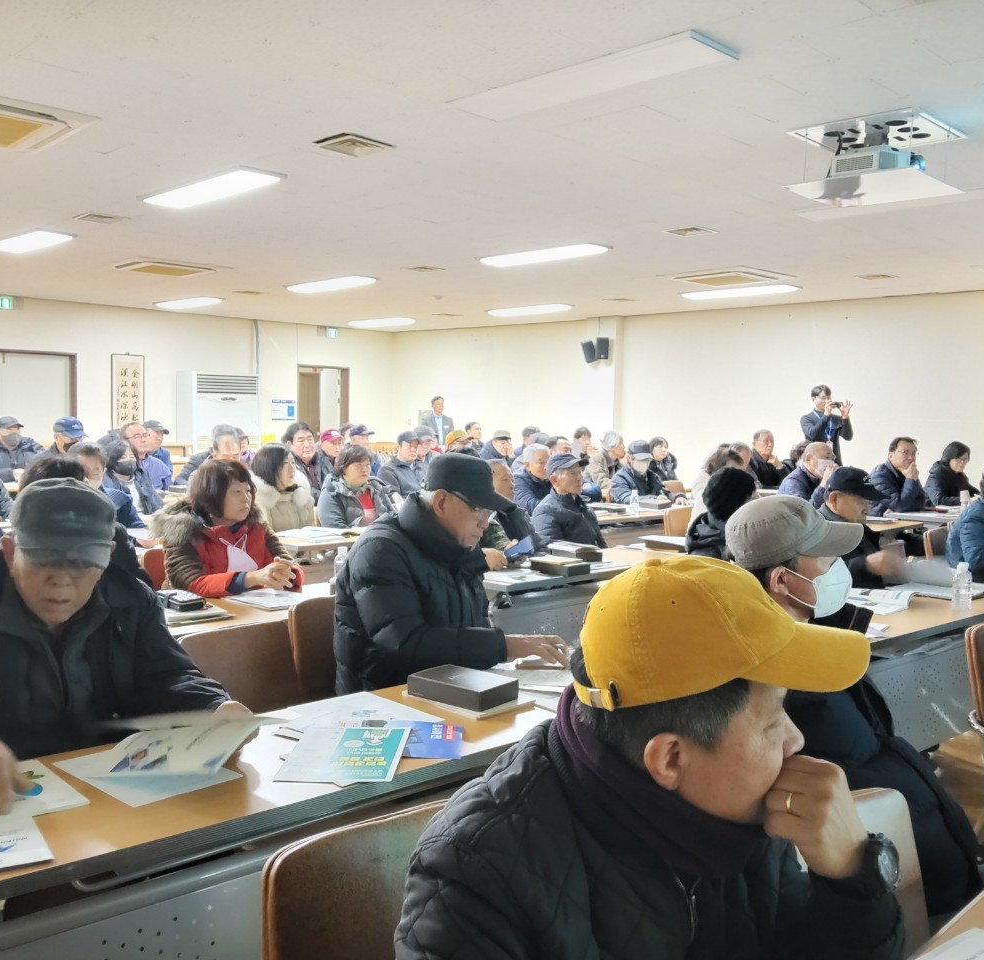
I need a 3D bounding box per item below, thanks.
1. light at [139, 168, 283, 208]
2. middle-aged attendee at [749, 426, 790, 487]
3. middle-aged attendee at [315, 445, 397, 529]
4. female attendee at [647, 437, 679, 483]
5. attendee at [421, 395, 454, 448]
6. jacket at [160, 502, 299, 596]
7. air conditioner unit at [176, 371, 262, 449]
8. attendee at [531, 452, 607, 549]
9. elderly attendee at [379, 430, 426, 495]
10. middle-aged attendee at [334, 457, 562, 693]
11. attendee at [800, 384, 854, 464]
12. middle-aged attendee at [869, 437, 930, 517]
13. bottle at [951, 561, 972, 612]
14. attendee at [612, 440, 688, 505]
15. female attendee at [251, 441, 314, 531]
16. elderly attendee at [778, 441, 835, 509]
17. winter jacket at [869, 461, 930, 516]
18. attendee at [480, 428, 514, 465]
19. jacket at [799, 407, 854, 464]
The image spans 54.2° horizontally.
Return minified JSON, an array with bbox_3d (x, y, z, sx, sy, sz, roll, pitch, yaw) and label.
[{"bbox_3d":[-1.759,-1.792,5.951,0.320,0.030,1.280,-2,5,-44],"label":"light"},{"bbox_3d":[2.399,0.197,8.343,0.510,1.285,0.730,-2,5,-39],"label":"middle-aged attendee"},{"bbox_3d":[-0.761,0.396,5.393,0.520,1.176,0.720,-2,5,-44],"label":"middle-aged attendee"},{"bbox_3d":[1.800,0.160,9.526,0.720,1.190,0.480,5,5,43],"label":"female attendee"},{"bbox_3d":[-0.821,-0.465,14.530,0.520,1.660,0.310,-1,4,-25],"label":"attendee"},{"bbox_3d":[-1.000,0.374,3.681,0.530,0.590,0.470,-3,6,-44],"label":"jacket"},{"bbox_3d":[-4.016,-0.620,14.098,1.030,1.845,0.520,-2,5,-44],"label":"air conditioner unit"},{"bbox_3d":[0.466,0.453,4.986,0.490,1.191,0.720,-2,5,-39],"label":"attendee"},{"bbox_3d":[-0.599,0.232,7.496,0.510,1.232,0.740,-2,5,-39],"label":"elderly attendee"},{"bbox_3d":[-0.125,0.566,2.704,0.720,1.270,0.580,4,5,34],"label":"middle-aged attendee"},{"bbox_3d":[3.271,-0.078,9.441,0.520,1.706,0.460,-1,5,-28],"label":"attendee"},{"bbox_3d":[3.000,0.321,6.918,0.520,1.266,0.730,-2,5,-39],"label":"middle-aged attendee"},{"bbox_3d":[1.676,0.371,3.422,0.066,0.174,0.066,5,5,43],"label":"bottle"},{"bbox_3d":[1.265,0.293,7.434,0.600,1.200,0.720,-3,5,-42],"label":"attendee"},{"bbox_3d":[-1.109,0.390,5.449,0.700,1.210,0.500,4,5,38],"label":"female attendee"},{"bbox_3d":[2.180,0.364,6.324,0.510,1.237,0.730,-2,5,-39],"label":"elderly attendee"},{"bbox_3d":[3.029,0.171,7.129,0.420,0.600,0.490,5,5,43],"label":"winter jacket"},{"bbox_3d":[0.132,0.118,9.361,0.500,1.214,0.700,-2,5,-39],"label":"attendee"},{"bbox_3d":[3.199,-0.313,9.206,0.530,0.750,0.400,0,4,-27],"label":"jacket"}]

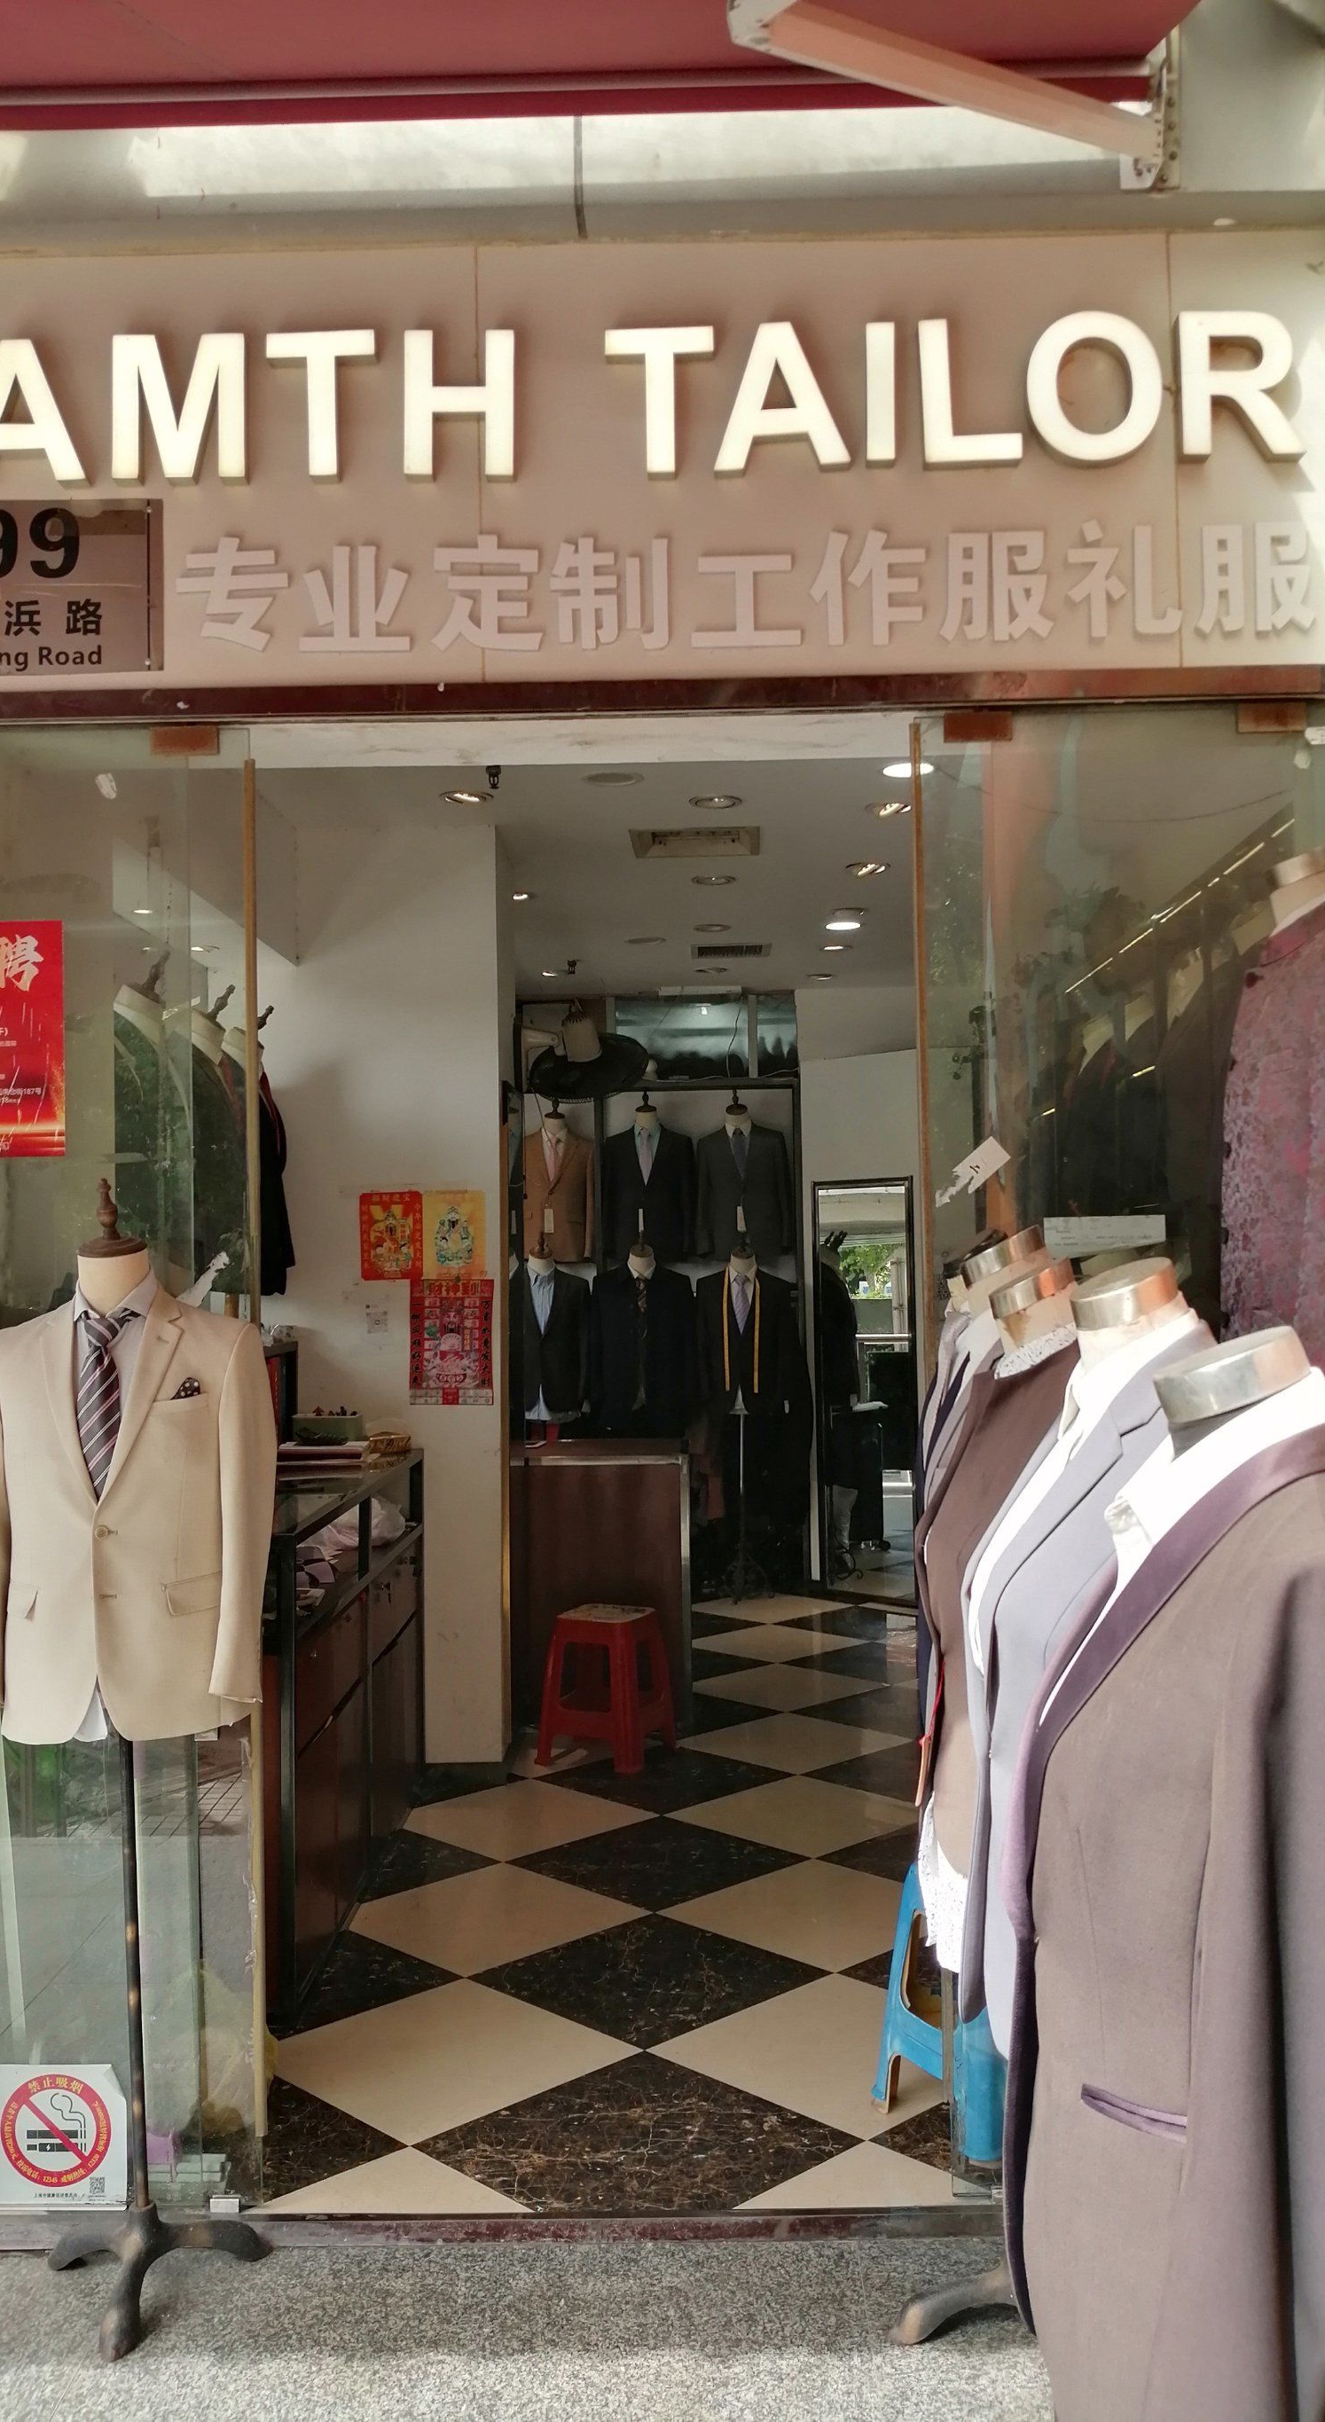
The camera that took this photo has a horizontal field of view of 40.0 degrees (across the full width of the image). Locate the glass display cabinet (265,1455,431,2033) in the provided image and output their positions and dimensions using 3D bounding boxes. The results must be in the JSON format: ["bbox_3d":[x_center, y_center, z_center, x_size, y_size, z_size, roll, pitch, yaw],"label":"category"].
[{"bbox_3d":[-1.054,1.263,4.772,0.550,1.060,1.620,-1,-2,1],"label":"glass display cabinet"}]

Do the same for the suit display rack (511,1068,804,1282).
[{"bbox_3d":[-0.029,-0.186,9.431,1.530,1.090,0.450,-1,-2,1],"label":"suit display rack"}]

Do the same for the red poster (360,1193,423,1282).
[{"bbox_3d":[-0.851,0.074,5.701,0.203,0.285,0.005,-1,-2,1],"label":"red poster"}]

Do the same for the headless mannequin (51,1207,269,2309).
[{"bbox_3d":[-0.905,0.868,3.029,0.430,1.850,0.350,-1,-2,-3],"label":"headless mannequin"}]

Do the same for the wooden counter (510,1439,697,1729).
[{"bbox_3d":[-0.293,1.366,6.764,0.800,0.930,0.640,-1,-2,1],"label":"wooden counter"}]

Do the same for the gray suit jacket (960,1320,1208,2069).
[{"bbox_3d":[0.540,0.538,2.049,0.310,0.840,0.460,0,-2,-14],"label":"gray suit jacket"}]

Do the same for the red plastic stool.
[{"bbox_3d":[-0.186,1.608,6.163,0.355,0.480,0.355,-2,-2,22],"label":"red plastic stool"}]

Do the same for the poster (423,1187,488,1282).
[{"bbox_3d":[-0.708,0.082,6.194,0.210,0.302,0.010,-1,-2,1],"label":"poster"}]

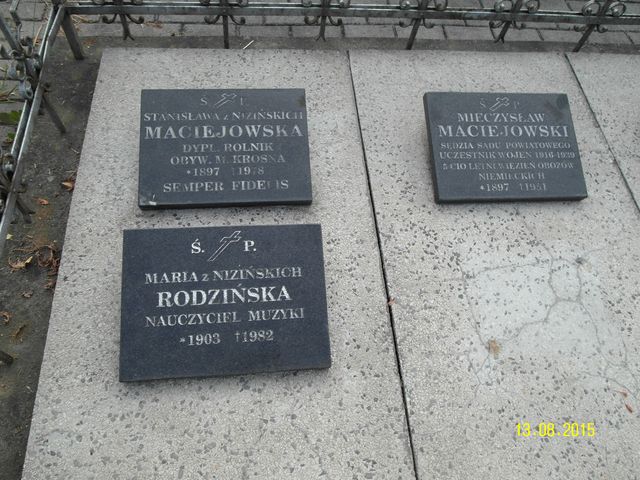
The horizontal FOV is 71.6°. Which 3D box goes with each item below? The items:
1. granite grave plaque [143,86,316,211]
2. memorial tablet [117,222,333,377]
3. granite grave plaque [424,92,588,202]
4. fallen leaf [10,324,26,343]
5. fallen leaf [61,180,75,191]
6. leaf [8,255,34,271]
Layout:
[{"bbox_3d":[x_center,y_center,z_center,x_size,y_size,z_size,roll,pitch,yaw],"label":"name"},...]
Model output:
[{"bbox_3d":[-0.235,-0.235,1.127,0.415,0.032,0.303,-2,77,-7],"label":"granite grave plaque"},{"bbox_3d":[-0.196,0.122,0.939,0.415,0.032,0.303,-2,77,-7],"label":"memorial tablet"},{"bbox_3d":[0.500,-0.252,1.209,0.415,0.032,0.303,-2,77,-7],"label":"granite grave plaque"},{"bbox_3d":[-0.739,0.230,1.089,0.021,0.015,0.044,23,62,7],"label":"fallen leaf"},{"bbox_3d":[-0.740,-0.159,1.301,0.041,0.015,0.024,19,61,5],"label":"fallen leaf"},{"bbox_3d":[-0.792,0.059,1.175,0.056,0.018,0.026,-31,68,-20],"label":"leaf"}]

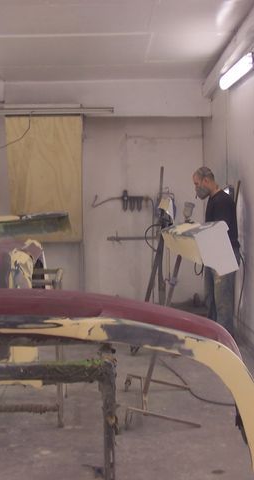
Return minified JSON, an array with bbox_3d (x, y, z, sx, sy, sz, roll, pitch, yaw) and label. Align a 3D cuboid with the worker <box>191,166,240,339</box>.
[{"bbox_3d":[0.825,0.110,6.593,0.500,1.620,0.520,-1,4,-3],"label":"worker"}]

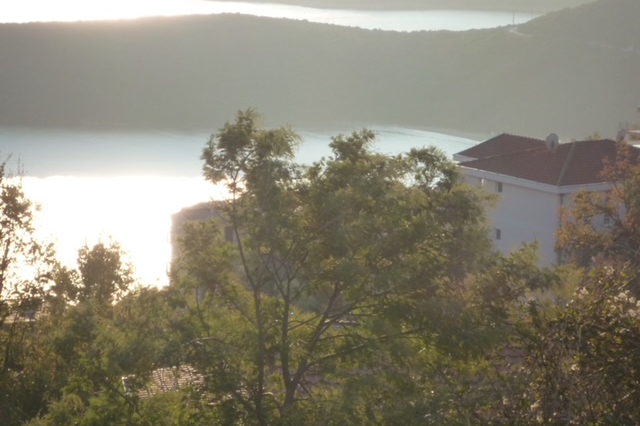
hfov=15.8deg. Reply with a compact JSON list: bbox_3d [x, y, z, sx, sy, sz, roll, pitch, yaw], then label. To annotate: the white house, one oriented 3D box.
[{"bbox_3d":[16.049,-0.490,149.930,13.000,9.127,14.600,-5,11,-32],"label":"white house"}]

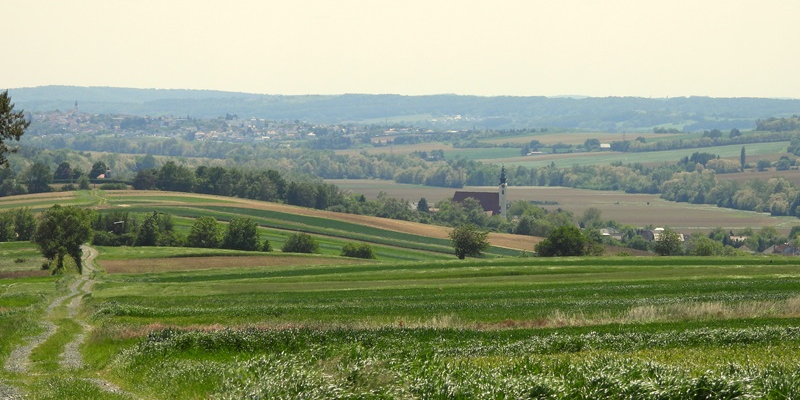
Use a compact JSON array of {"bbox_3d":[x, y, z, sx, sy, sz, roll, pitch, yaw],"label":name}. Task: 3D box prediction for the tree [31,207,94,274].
[{"bbox_3d":[-42.440,4.960,580.000,7.470,8.780,7.090,0,1,0],"label":"tree"}]

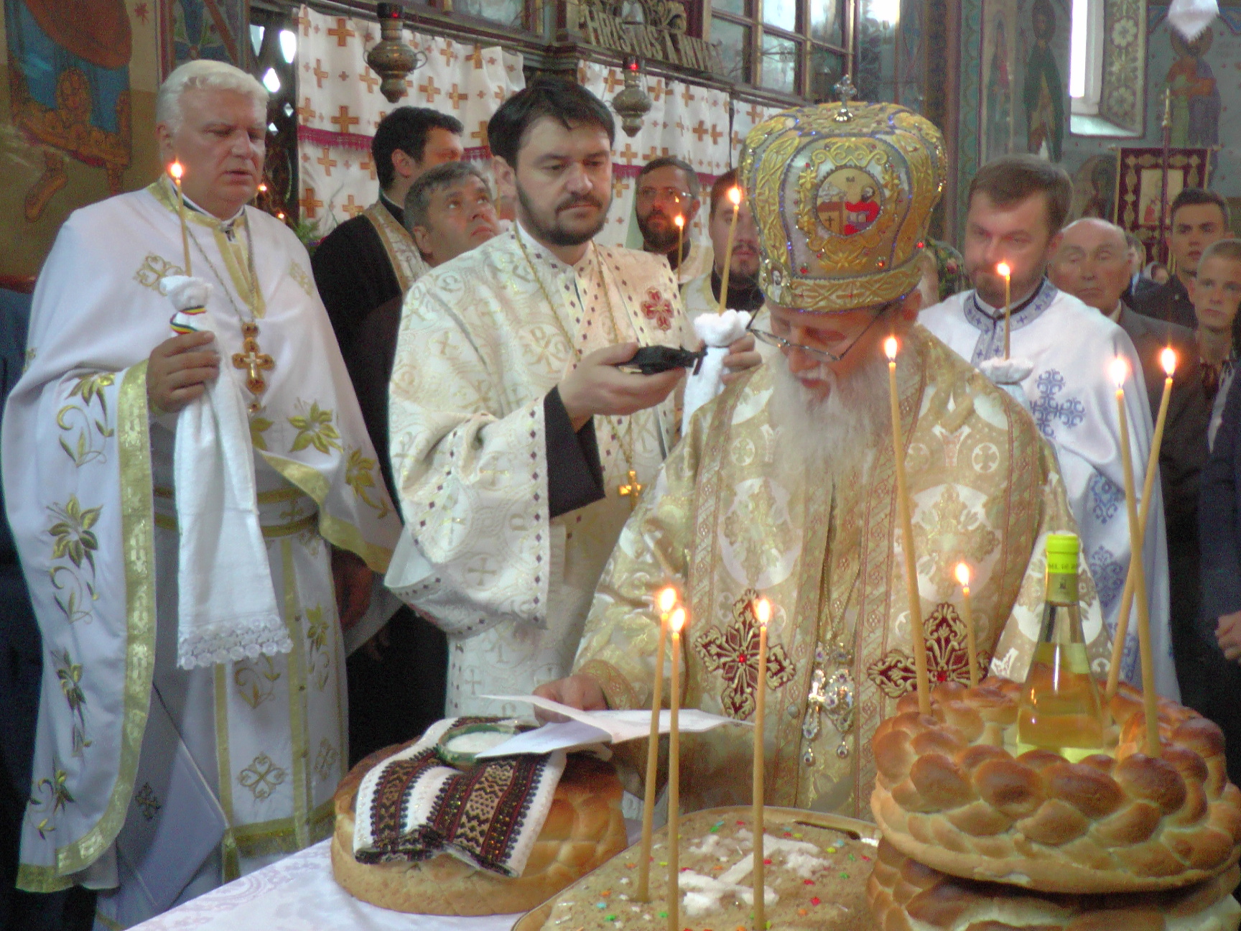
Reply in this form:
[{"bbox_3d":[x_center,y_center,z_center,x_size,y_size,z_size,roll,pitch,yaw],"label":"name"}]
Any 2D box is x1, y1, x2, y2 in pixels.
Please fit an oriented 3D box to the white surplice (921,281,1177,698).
[{"bbox_3d":[0.747,0.343,2.448,0.600,1.351,0.440,5,7,35],"label":"white surplice"}]

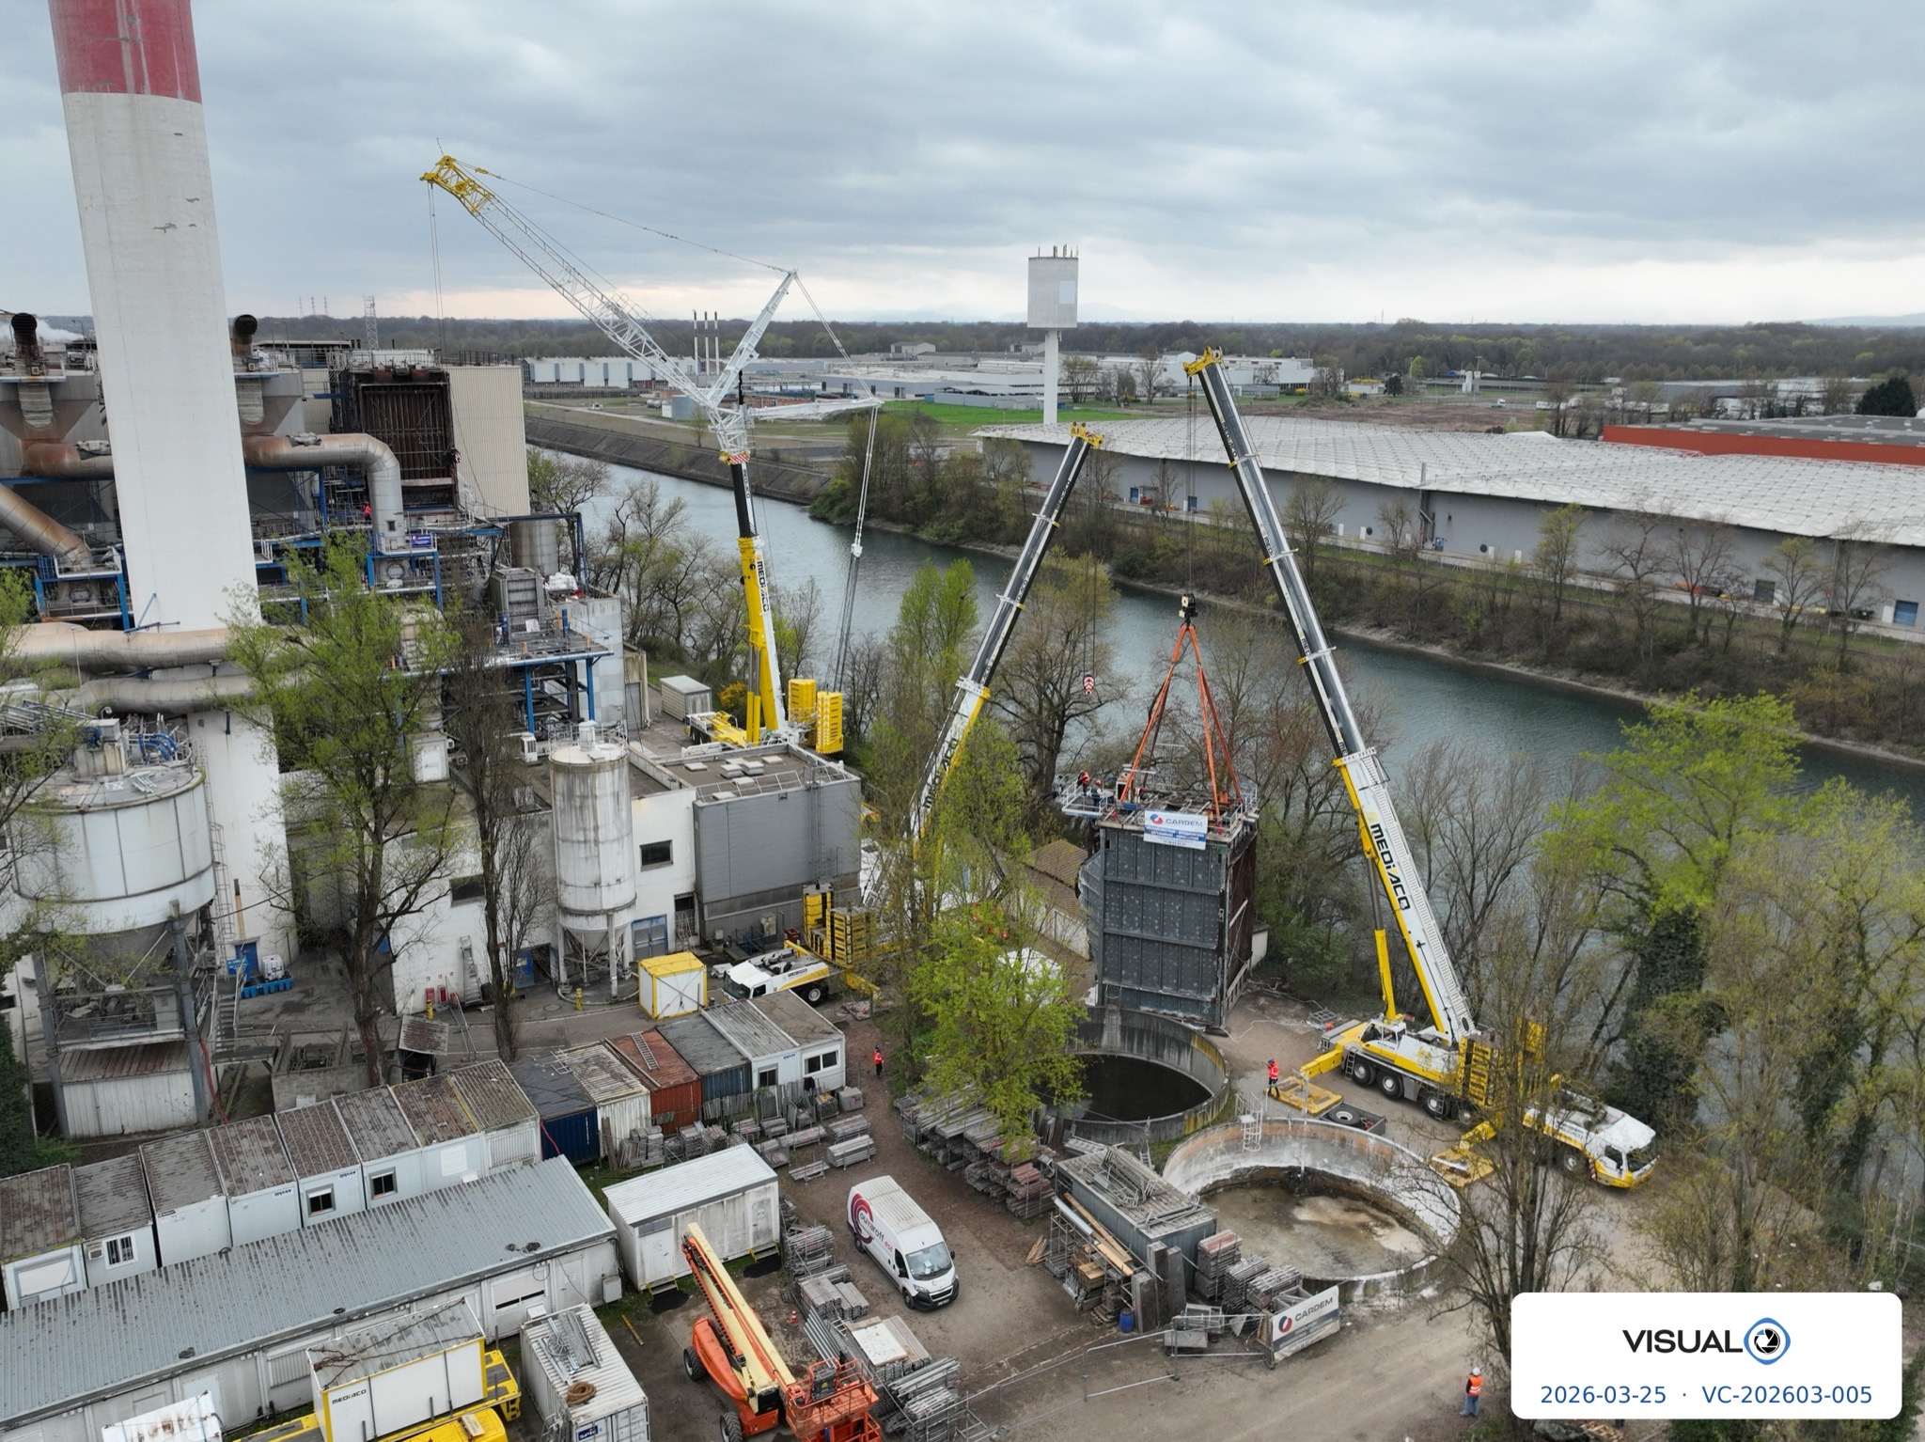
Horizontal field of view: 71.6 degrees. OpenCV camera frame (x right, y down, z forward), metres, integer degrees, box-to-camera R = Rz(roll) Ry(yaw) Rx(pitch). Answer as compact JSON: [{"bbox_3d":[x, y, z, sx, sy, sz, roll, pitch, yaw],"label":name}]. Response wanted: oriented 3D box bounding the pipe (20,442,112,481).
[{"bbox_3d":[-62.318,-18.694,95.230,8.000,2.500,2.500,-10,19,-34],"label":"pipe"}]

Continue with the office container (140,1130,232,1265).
[{"bbox_3d":[-33.713,20.672,58.011,2.440,2.600,6.060,-11,19,-33],"label":"office container"}]

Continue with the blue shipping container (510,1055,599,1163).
[{"bbox_3d":[-19.988,18.841,64.744,2.440,2.600,6.060,-11,19,-33],"label":"blue shipping container"}]

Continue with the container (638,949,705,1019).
[{"bbox_3d":[-16.805,15.249,77.280,3.000,2.600,2.100,-11,19,-33],"label":"container"}]

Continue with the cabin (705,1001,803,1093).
[{"bbox_3d":[-11.120,17.338,70.201,2.440,2.600,6.060,-11,19,-33],"label":"cabin"}]

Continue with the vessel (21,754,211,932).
[{"bbox_3d":[-40.078,5.829,63.079,8.100,5.800,8.100,-10,19,-34],"label":"vessel"}]

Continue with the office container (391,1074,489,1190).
[{"bbox_3d":[-24.340,19.256,62.090,2.440,2.700,6.060,-10,19,-34],"label":"office container"}]

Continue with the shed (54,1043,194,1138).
[{"bbox_3d":[-40.732,18.148,65.674,5.950,2.720,2.500,-3,16,-12],"label":"shed"}]

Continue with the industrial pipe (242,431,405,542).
[{"bbox_3d":[-46.696,-17.146,97.737,10.600,7.700,2.400,-7,17,-23],"label":"industrial pipe"}]

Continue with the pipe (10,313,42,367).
[{"bbox_3d":[-63.119,-25.606,90.000,1.800,3.600,2.000,-7,17,-23],"label":"pipe"}]

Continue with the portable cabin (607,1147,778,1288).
[{"bbox_3d":[-11.155,20.481,55.356,6.200,2.880,2.800,-9,18,-32],"label":"portable cabin"}]

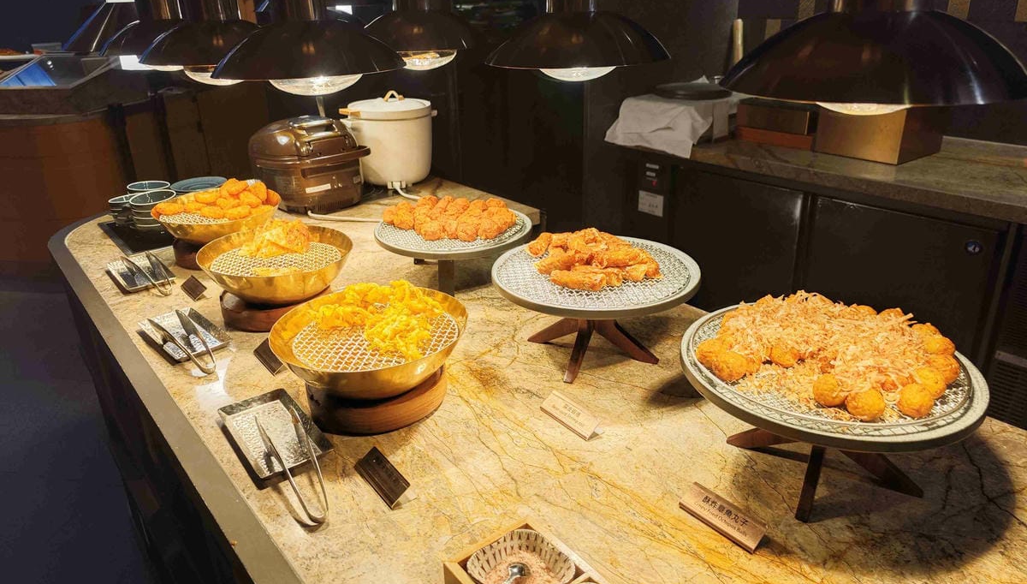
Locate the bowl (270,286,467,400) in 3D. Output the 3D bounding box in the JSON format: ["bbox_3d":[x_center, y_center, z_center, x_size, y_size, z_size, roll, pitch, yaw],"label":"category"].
[{"bbox_3d":[-0.219,0.087,1.063,0.299,0.086,0.299,-1,23,0],"label":"bowl"}]

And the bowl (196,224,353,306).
[{"bbox_3d":[-0.468,-0.046,1.366,0.302,0.086,0.302,-1,23,0],"label":"bowl"}]

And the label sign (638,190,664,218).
[{"bbox_3d":[0.609,-0.390,3.024,0.004,0.093,0.141,-19,29,-35],"label":"label sign"}]

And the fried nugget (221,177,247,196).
[{"bbox_3d":[-0.643,-0.241,1.570,0.055,0.038,0.045,-20,29,-35],"label":"fried nugget"}]

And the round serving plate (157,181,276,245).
[{"bbox_3d":[-0.707,-0.170,1.656,0.302,0.086,0.302,-1,23,0],"label":"round serving plate"}]

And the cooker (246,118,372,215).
[{"bbox_3d":[-0.597,-0.385,1.995,0.260,0.222,0.325,-20,29,-36],"label":"cooker"}]

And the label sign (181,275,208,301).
[{"bbox_3d":[-0.651,-0.013,1.397,0.034,0.026,0.099,-20,29,-35],"label":"label sign"}]

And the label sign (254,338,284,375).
[{"bbox_3d":[-0.403,0.104,1.141,0.034,0.026,0.099,-19,29,-34],"label":"label sign"}]

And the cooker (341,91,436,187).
[{"bbox_3d":[-0.424,-0.542,2.352,0.335,0.295,0.290,-12,26,-23],"label":"cooker"}]

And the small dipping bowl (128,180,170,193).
[{"bbox_3d":[-0.978,-0.266,1.838,0.113,0.042,0.113,-2,24,1],"label":"small dipping bowl"}]

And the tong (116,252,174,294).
[{"bbox_3d":[-0.769,-0.039,1.442,0.060,0.033,0.235,-20,29,-36],"label":"tong"}]

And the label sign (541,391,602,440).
[{"bbox_3d":[0.087,0.179,1.012,0.037,0.022,0.105,-19,29,-35],"label":"label sign"}]

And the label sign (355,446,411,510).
[{"bbox_3d":[-0.160,0.225,0.844,0.034,0.026,0.099,-19,29,-34],"label":"label sign"}]

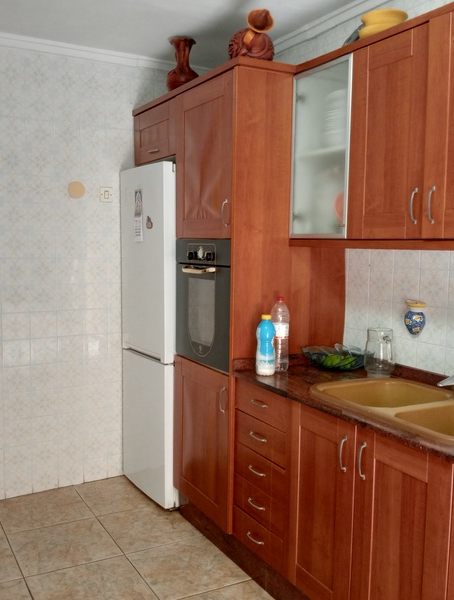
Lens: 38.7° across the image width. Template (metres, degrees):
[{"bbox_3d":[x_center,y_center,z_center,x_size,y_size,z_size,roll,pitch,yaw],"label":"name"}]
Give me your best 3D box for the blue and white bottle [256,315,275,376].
[{"bbox_3d":[0.167,0.184,2.694,0.081,0.248,0.081,1,5,0],"label":"blue and white bottle"}]

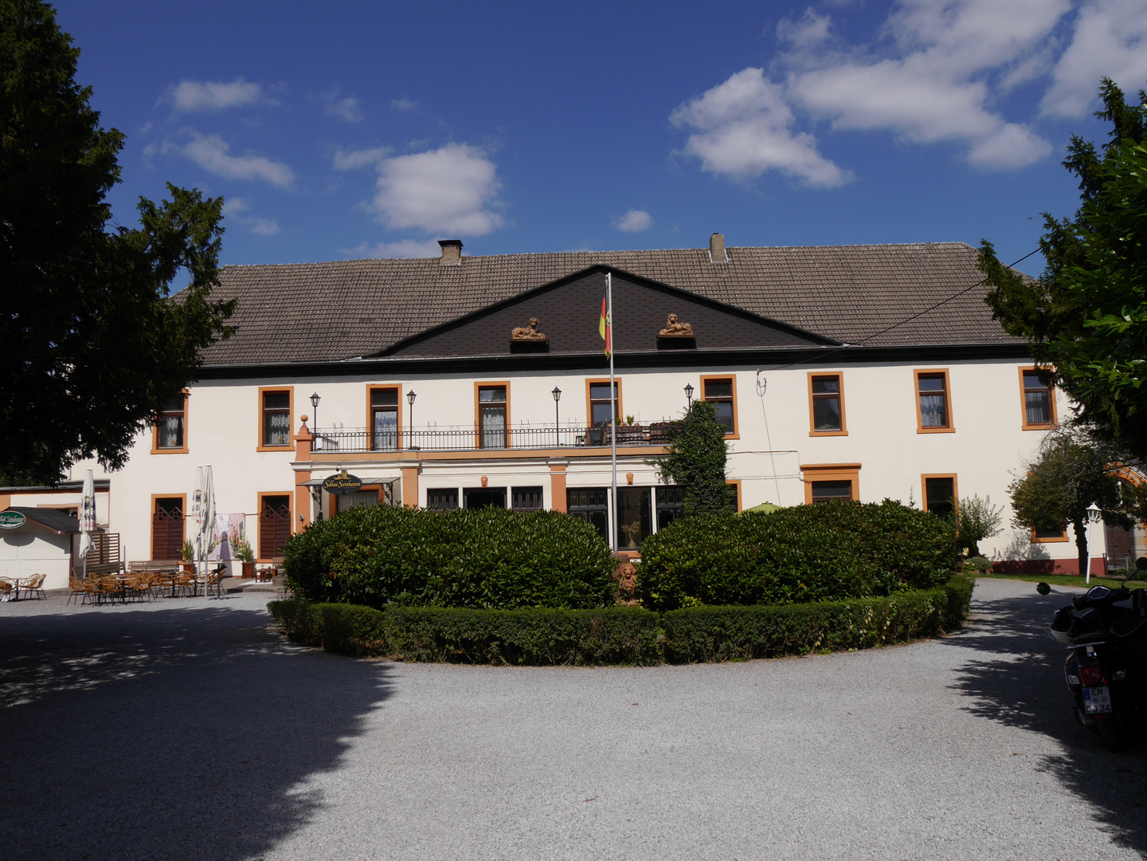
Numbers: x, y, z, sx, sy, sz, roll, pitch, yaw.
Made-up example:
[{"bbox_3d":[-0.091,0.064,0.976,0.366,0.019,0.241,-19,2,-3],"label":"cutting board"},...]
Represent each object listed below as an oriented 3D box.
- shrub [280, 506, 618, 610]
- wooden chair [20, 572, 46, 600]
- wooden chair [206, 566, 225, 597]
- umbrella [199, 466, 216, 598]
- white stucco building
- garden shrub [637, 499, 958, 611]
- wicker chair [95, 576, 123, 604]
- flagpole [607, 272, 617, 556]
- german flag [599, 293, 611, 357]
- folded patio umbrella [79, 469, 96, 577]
[{"bbox_3d":[-2.074,2.280,15.350,5.480,2.080,4.000,-1,-6,0],"label":"shrub"},{"bbox_3d":[-16.454,4.760,28.300,0.620,0.790,0.600,0,-6,-17],"label":"wooden chair"},{"bbox_3d":[-10.943,4.656,28.397,0.620,0.770,0.600,0,-6,-15],"label":"wooden chair"},{"bbox_3d":[-11.001,3.028,27.867,0.450,3.960,0.450,-1,-6,0],"label":"umbrella"},{"bbox_3d":[-0.687,-1.162,40.957,42.700,14.800,13.400,-1,-6,0],"label":"white stucco building"},{"bbox_3d":[3.693,2.169,15.346,5.350,2.000,4.000,-1,-6,0],"label":"garden shrub"},{"bbox_3d":[-13.258,4.581,26.500,0.600,0.780,0.620,-5,-7,30],"label":"wicker chair"},{"bbox_3d":[0.750,0.046,17.492,0.090,6.190,0.090,-1,-6,0],"label":"flagpole"},{"bbox_3d":[0.603,-2.010,17.712,0.240,1.320,0.160,-1,-6,0],"label":"german flag"},{"bbox_3d":[-15.230,3.186,29.068,0.450,3.970,0.450,-1,-6,0],"label":"folded patio umbrella"}]

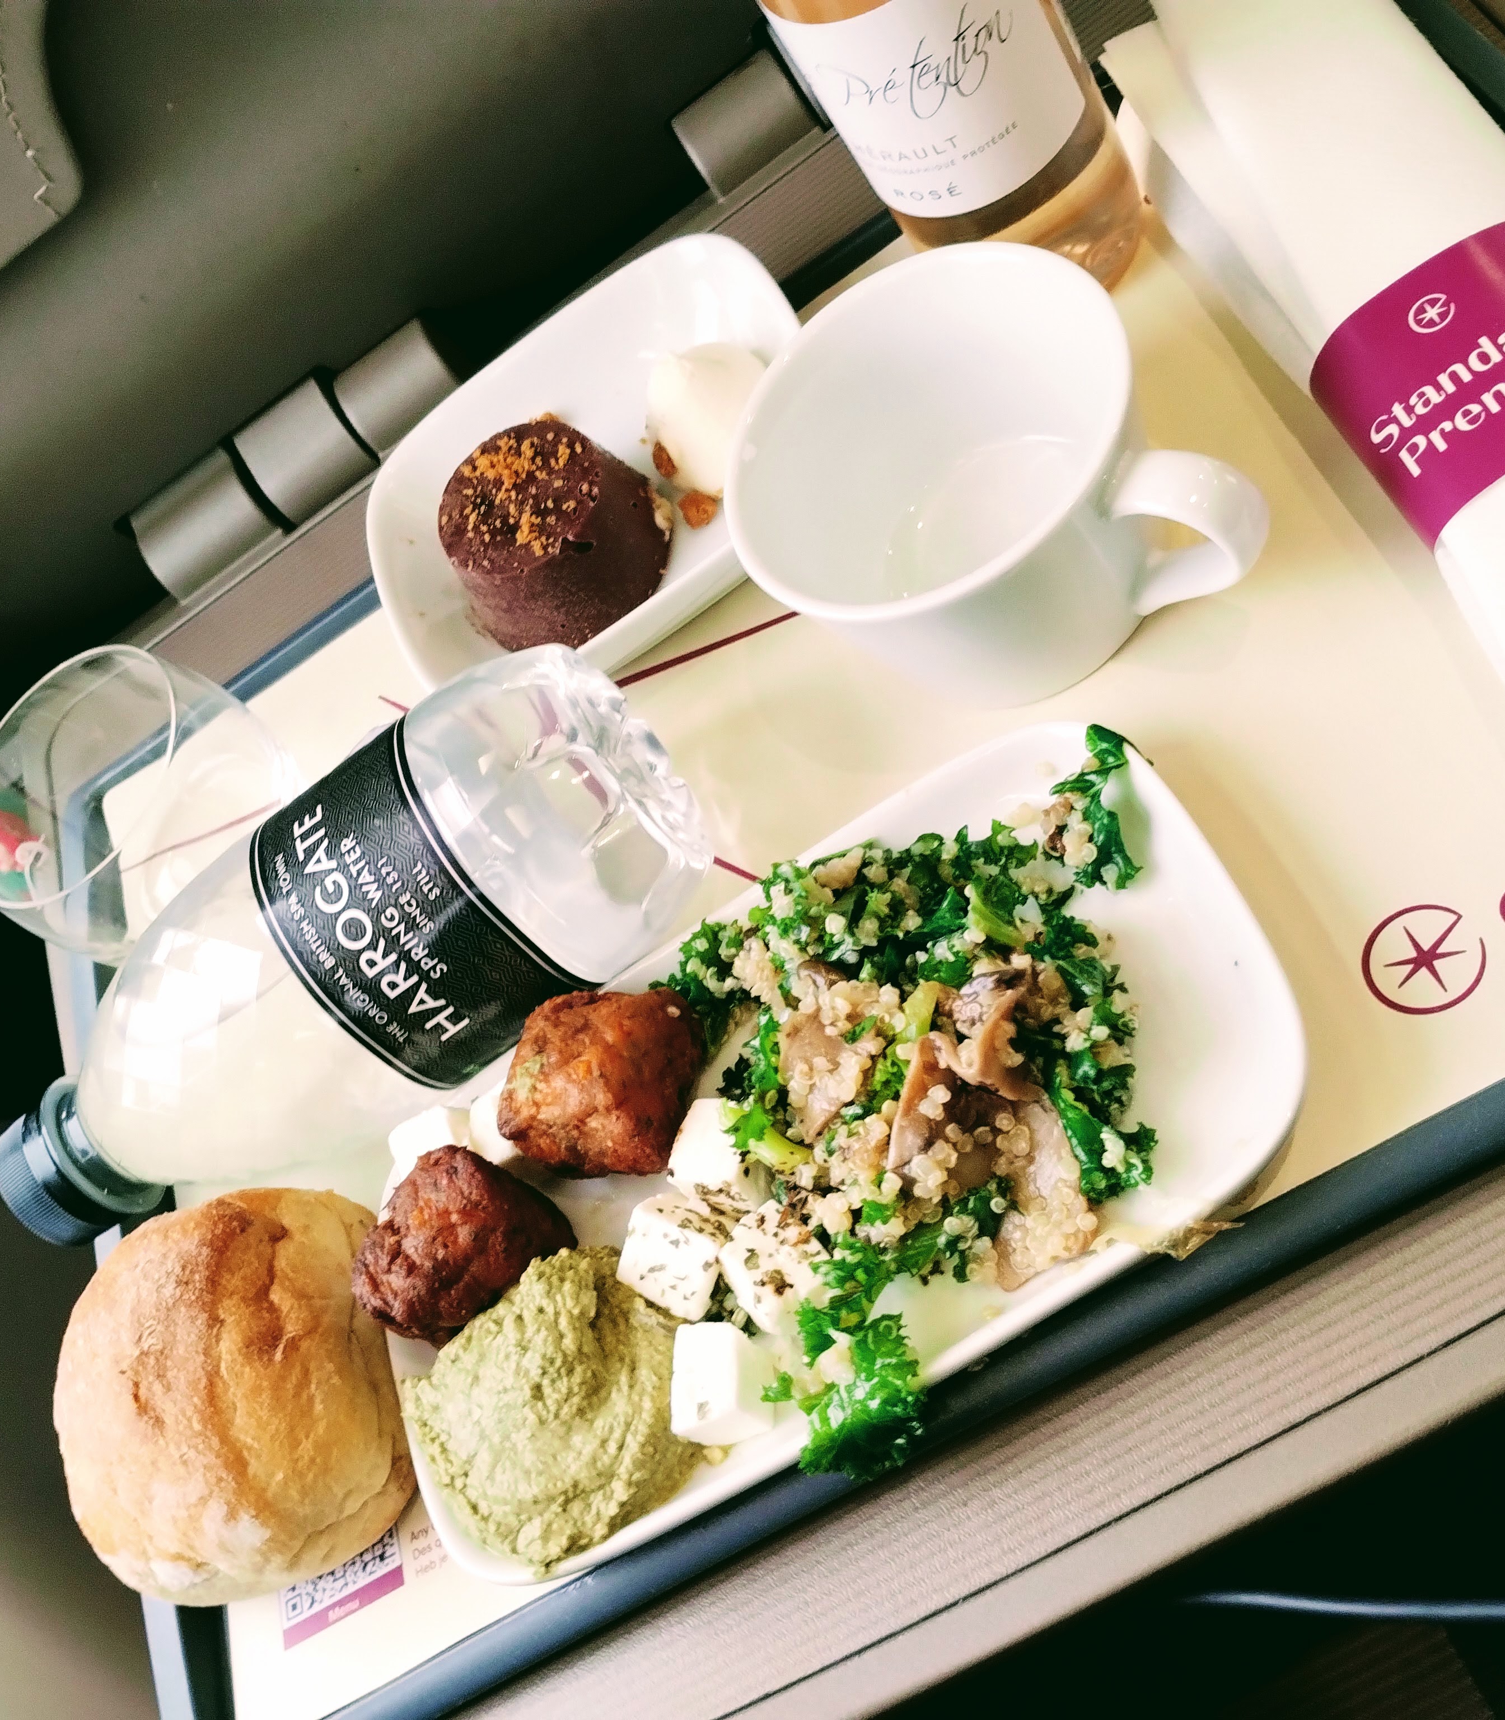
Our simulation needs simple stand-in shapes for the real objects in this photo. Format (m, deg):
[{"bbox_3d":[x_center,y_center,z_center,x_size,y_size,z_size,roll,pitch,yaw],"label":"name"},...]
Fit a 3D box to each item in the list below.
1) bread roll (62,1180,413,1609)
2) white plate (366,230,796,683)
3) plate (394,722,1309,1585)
[{"bbox_3d":[-0.101,0.103,0.361,0.085,0.047,0.078,-13,62,25],"label":"bread roll"},{"bbox_3d":[-0.033,-0.085,0.426,0.115,0.023,0.098,-31,55,14],"label":"white plate"},{"bbox_3d":[0.010,0.054,0.333,0.177,0.023,0.098,-34,55,13],"label":"plate"}]

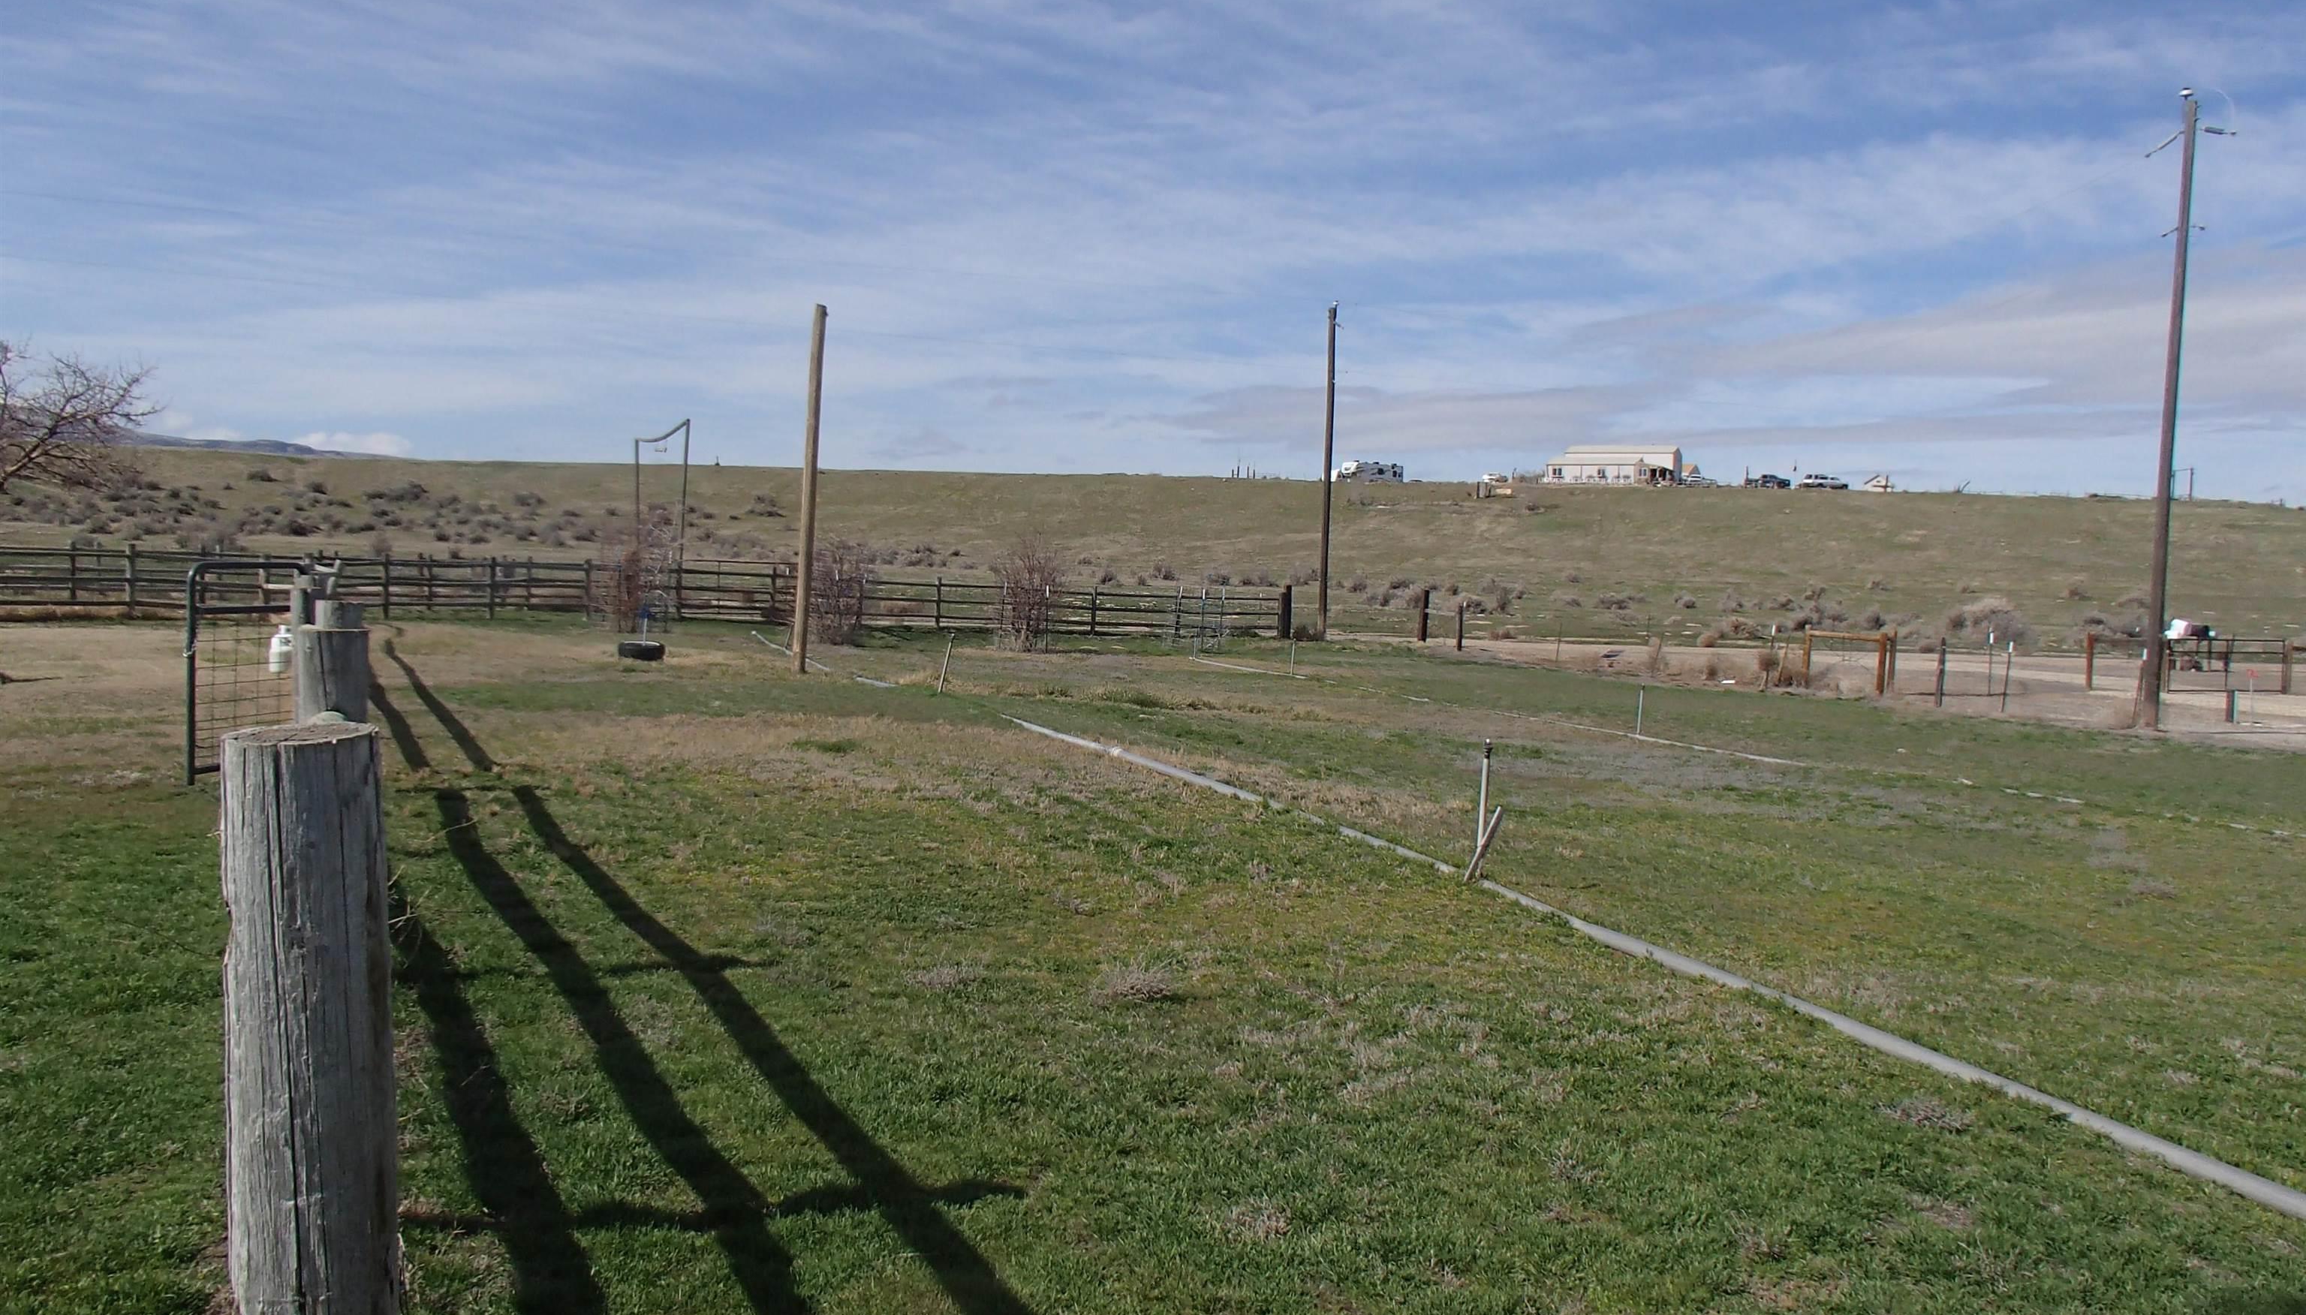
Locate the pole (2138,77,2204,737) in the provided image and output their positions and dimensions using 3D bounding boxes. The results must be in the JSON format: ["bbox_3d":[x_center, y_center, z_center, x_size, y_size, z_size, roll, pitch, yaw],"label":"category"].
[{"bbox_3d":[14.156,-3.381,25.935,0.220,8.801,0.220,1,5,0],"label":"pole"}]

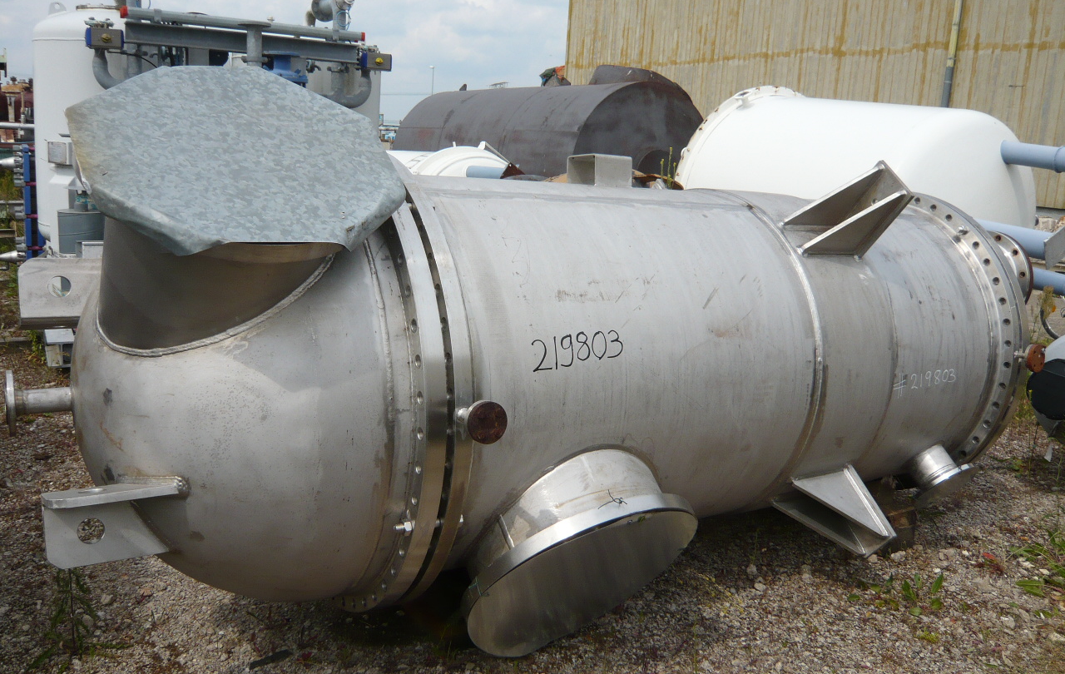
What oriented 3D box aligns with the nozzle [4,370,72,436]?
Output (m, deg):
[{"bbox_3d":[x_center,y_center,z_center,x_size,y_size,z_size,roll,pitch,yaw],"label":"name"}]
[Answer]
[{"bbox_3d":[-1.258,0.164,2.204,0.149,0.166,0.166,-3,12,-33],"label":"nozzle"}]

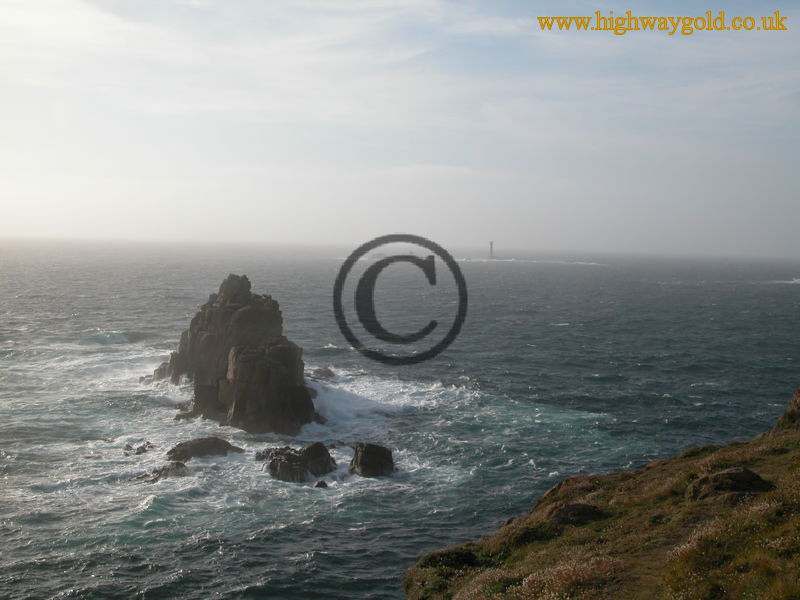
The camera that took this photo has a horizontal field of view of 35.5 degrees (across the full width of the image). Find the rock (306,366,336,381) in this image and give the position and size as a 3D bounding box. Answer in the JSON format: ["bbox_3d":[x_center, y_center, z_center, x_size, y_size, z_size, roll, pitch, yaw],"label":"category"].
[{"bbox_3d":[-21.022,19.414,332.396,8.000,3.300,6.000,1,3,-5],"label":"rock"}]

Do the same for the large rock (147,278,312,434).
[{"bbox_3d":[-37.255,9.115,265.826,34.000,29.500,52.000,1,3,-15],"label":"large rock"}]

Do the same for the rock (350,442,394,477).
[{"bbox_3d":[-4.678,25.523,202.818,7.000,4.700,6.500,1,3,-8],"label":"rock"}]

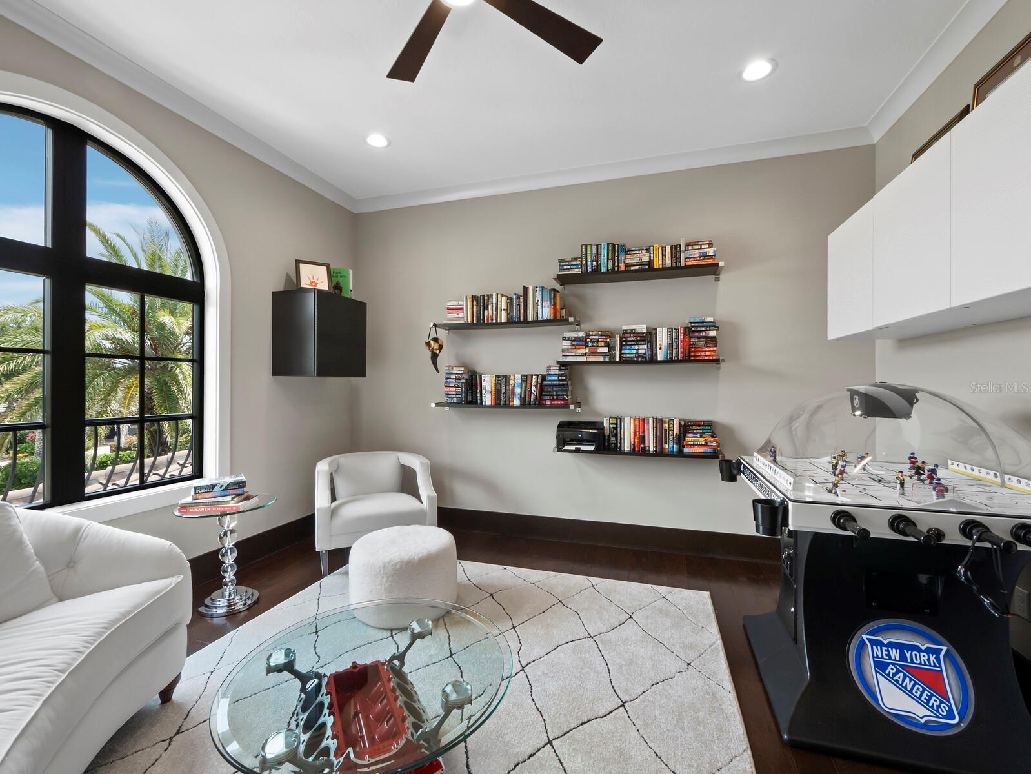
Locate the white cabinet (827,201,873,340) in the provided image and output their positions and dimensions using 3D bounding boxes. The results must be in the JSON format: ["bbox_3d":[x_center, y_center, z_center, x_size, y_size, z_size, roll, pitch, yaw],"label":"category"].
[{"bbox_3d":[2.147,-0.650,2.399,0.390,0.685,0.588,0,0,18],"label":"white cabinet"}]

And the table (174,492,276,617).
[{"bbox_3d":[-1.729,1.010,2.521,0.510,0.600,0.510,0,0,17],"label":"table"}]

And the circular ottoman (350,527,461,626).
[{"bbox_3d":[-0.668,1.105,2.528,0.610,0.390,0.610,0,0,0],"label":"circular ottoman"}]

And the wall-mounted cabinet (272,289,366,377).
[{"bbox_3d":[-1.609,-0.411,3.474,0.418,0.659,0.588,0,0,17],"label":"wall-mounted cabinet"}]

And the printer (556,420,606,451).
[{"bbox_3d":[0.536,0.387,3.369,0.355,0.205,0.250,0,0,17],"label":"printer"}]

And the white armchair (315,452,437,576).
[{"bbox_3d":[-1.131,0.935,3.369,0.810,0.750,0.750,0,0,-22],"label":"white armchair"}]

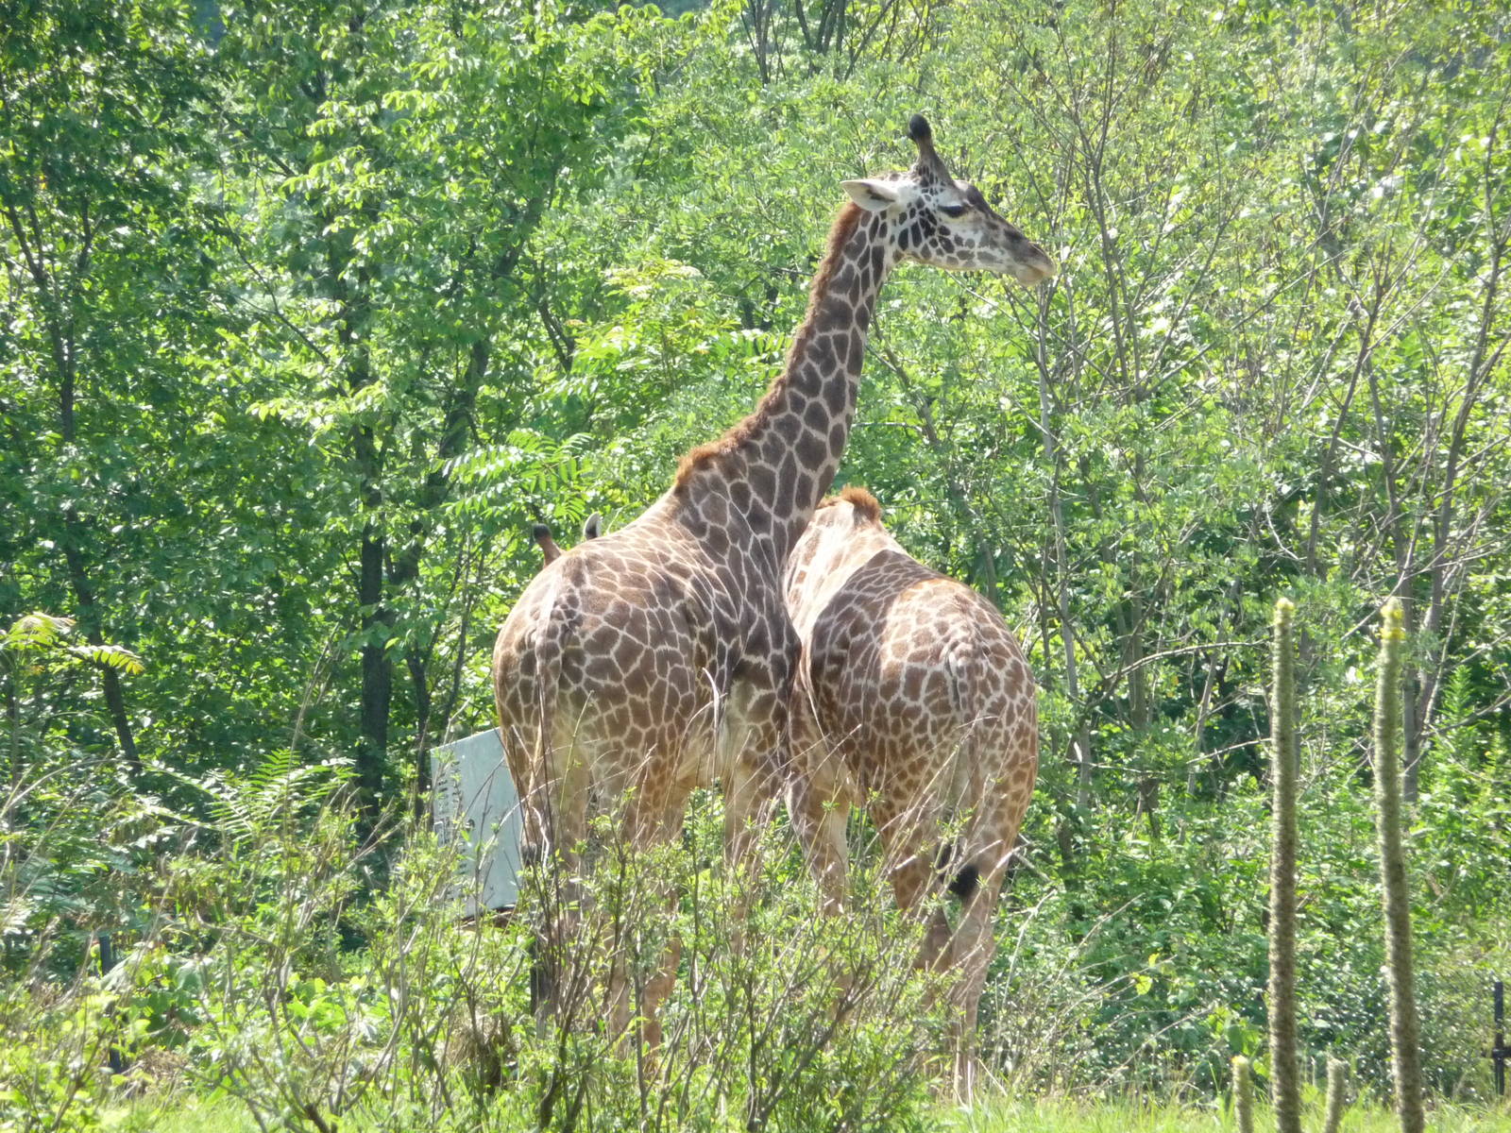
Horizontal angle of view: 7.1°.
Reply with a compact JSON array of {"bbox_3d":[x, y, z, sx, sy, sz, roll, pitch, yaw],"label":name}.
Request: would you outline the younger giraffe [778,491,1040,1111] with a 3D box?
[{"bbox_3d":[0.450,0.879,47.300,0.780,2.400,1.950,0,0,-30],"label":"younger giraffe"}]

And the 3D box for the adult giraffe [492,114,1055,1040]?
[{"bbox_3d":[0.057,0.089,47.300,2.250,3.680,0.850,0,0,-42],"label":"adult giraffe"}]

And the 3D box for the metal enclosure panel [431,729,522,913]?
[{"bbox_3d":[-1.070,1.050,50.000,0.550,0.760,0.060,0,0,18],"label":"metal enclosure panel"}]

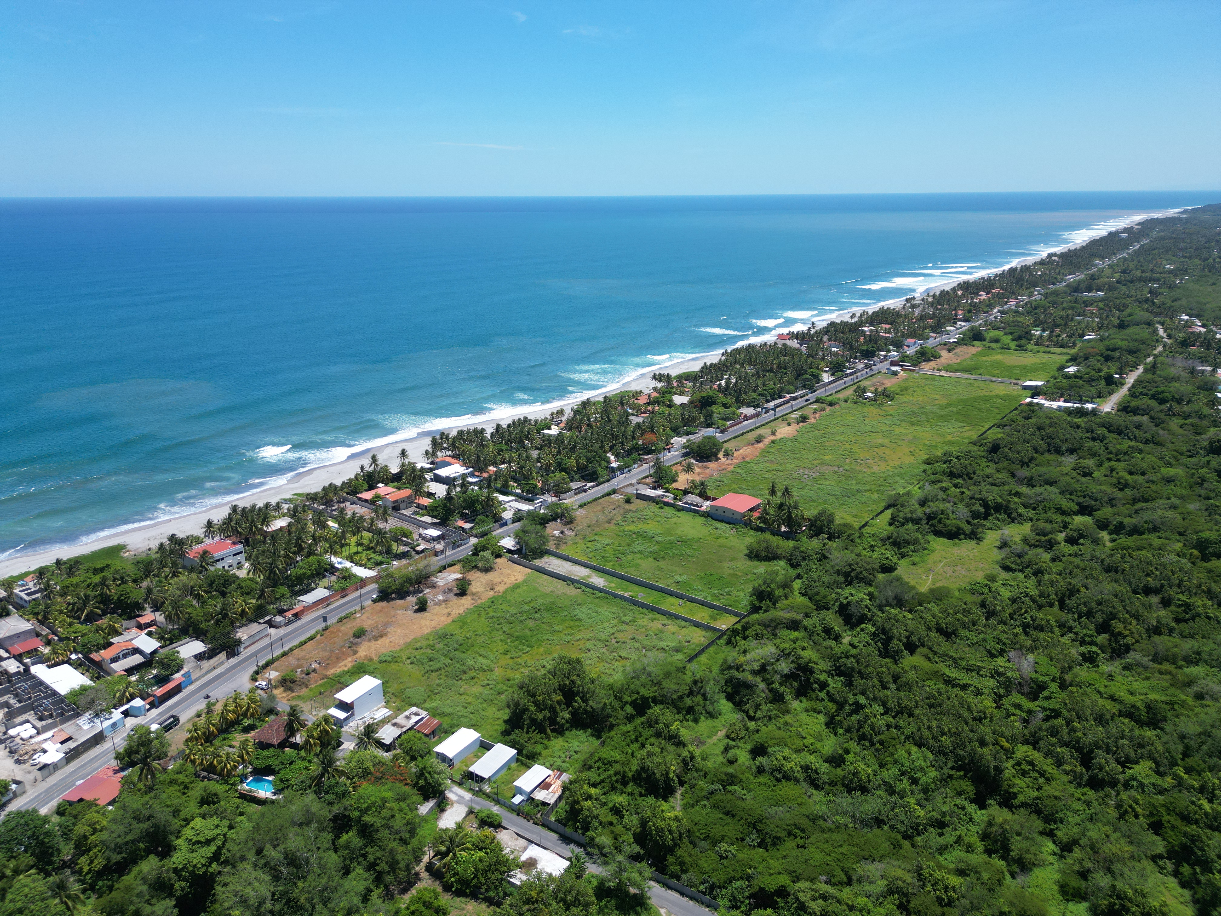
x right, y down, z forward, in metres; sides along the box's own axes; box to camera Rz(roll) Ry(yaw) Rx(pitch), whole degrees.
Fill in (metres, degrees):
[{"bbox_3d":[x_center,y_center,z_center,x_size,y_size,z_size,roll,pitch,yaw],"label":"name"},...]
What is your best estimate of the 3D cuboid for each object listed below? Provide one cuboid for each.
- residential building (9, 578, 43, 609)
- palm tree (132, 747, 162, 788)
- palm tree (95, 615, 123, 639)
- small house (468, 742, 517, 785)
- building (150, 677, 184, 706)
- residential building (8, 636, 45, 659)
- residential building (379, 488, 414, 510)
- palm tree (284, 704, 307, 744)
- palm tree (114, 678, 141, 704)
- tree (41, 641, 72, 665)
[{"bbox_3d":[-200.900,47.470,294.280,13.300,3.650,7.390,13,22,35],"label":"residential building"},{"bbox_3d":[-111.452,76.302,205.301,6.800,12.000,6.800,0,17,0],"label":"palm tree"},{"bbox_3d":[-161.572,56.342,273.509,7.400,9.500,7.400,0,17,0],"label":"palm tree"},{"bbox_3d":[-29.529,77.809,213.571,5.842,3.500,11.863,10,20,30],"label":"small house"},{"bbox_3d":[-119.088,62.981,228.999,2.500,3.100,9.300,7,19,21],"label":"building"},{"bbox_3d":[-178.690,58.790,258.980,5.420,3.150,8.470,14,22,38],"label":"residential building"},{"bbox_3d":[-95.310,18.670,380.200,7.980,6.210,12.710,13,22,36],"label":"residential building"},{"bbox_3d":[-81.443,70.988,219.278,6.000,13.500,6.000,0,17,0],"label":"palm tree"},{"bbox_3d":[-132.020,64.850,232.230,7.090,7.390,7.090,-11,21,-31],"label":"palm tree"},{"bbox_3d":[-159.178,56.726,242.914,7.700,7.000,7.700,10,20,28],"label":"tree"}]

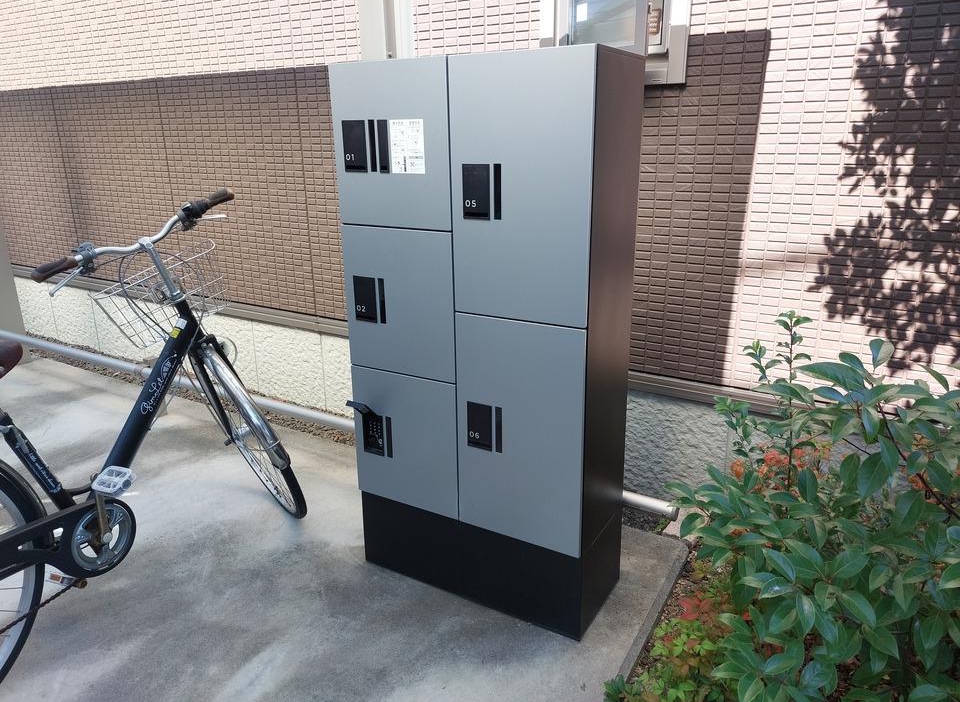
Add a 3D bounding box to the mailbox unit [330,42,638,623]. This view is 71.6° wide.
[{"bbox_3d":[0.016,-0.013,1.840,0.714,1.450,0.304,9,20,30],"label":"mailbox unit"}]

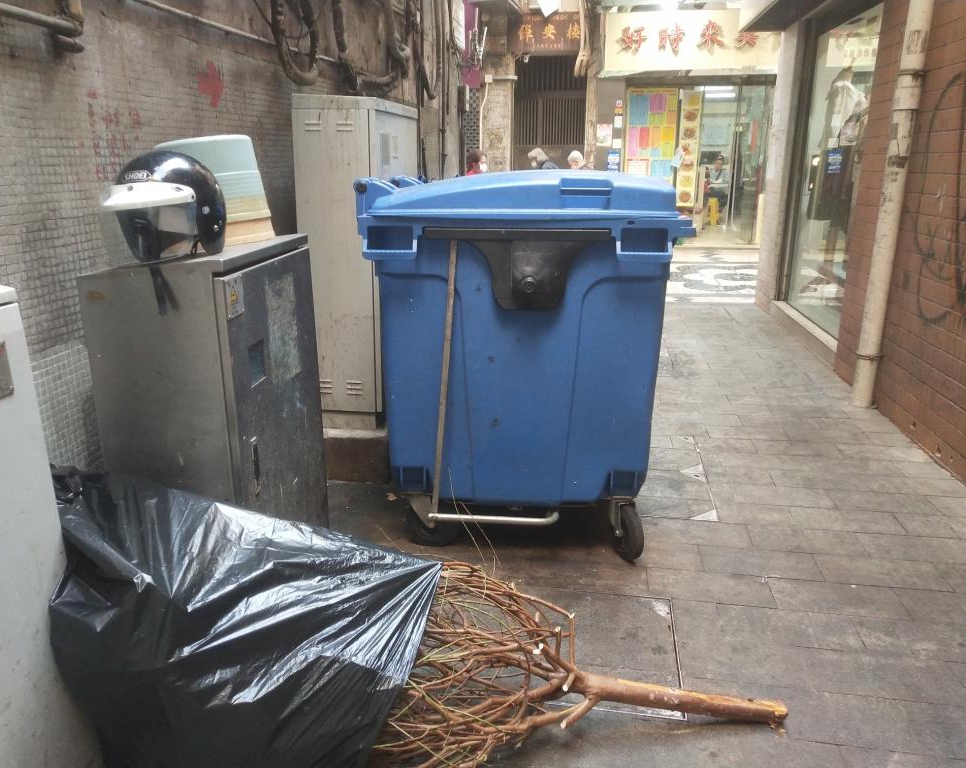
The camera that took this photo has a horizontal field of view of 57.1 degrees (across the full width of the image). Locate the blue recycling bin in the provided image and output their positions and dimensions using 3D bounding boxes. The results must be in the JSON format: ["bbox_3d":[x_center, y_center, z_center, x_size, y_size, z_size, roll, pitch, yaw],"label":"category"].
[{"bbox_3d":[0.169,-0.168,3.644,1.080,1.400,1.350,1,16,3],"label":"blue recycling bin"}]

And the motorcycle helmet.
[{"bbox_3d":[-0.768,-0.424,2.115,0.250,0.270,0.320,10,18,31],"label":"motorcycle helmet"}]

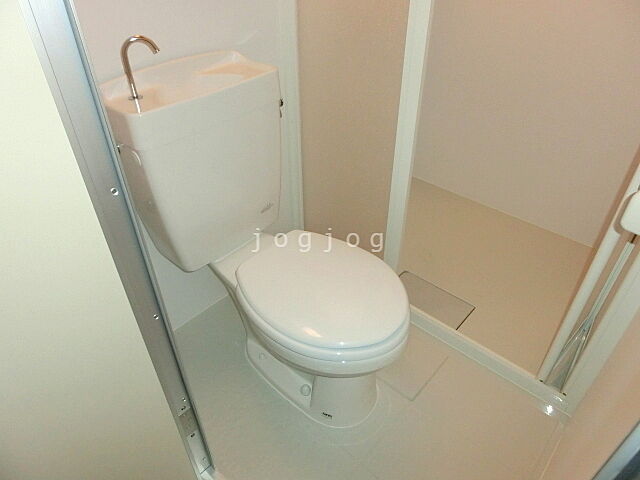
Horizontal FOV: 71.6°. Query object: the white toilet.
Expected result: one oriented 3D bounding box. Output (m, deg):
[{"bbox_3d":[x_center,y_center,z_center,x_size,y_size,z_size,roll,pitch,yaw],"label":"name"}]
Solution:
[{"bbox_3d":[-0.095,0.048,1.198,0.738,0.866,0.450,29,46,32],"label":"white toilet"}]

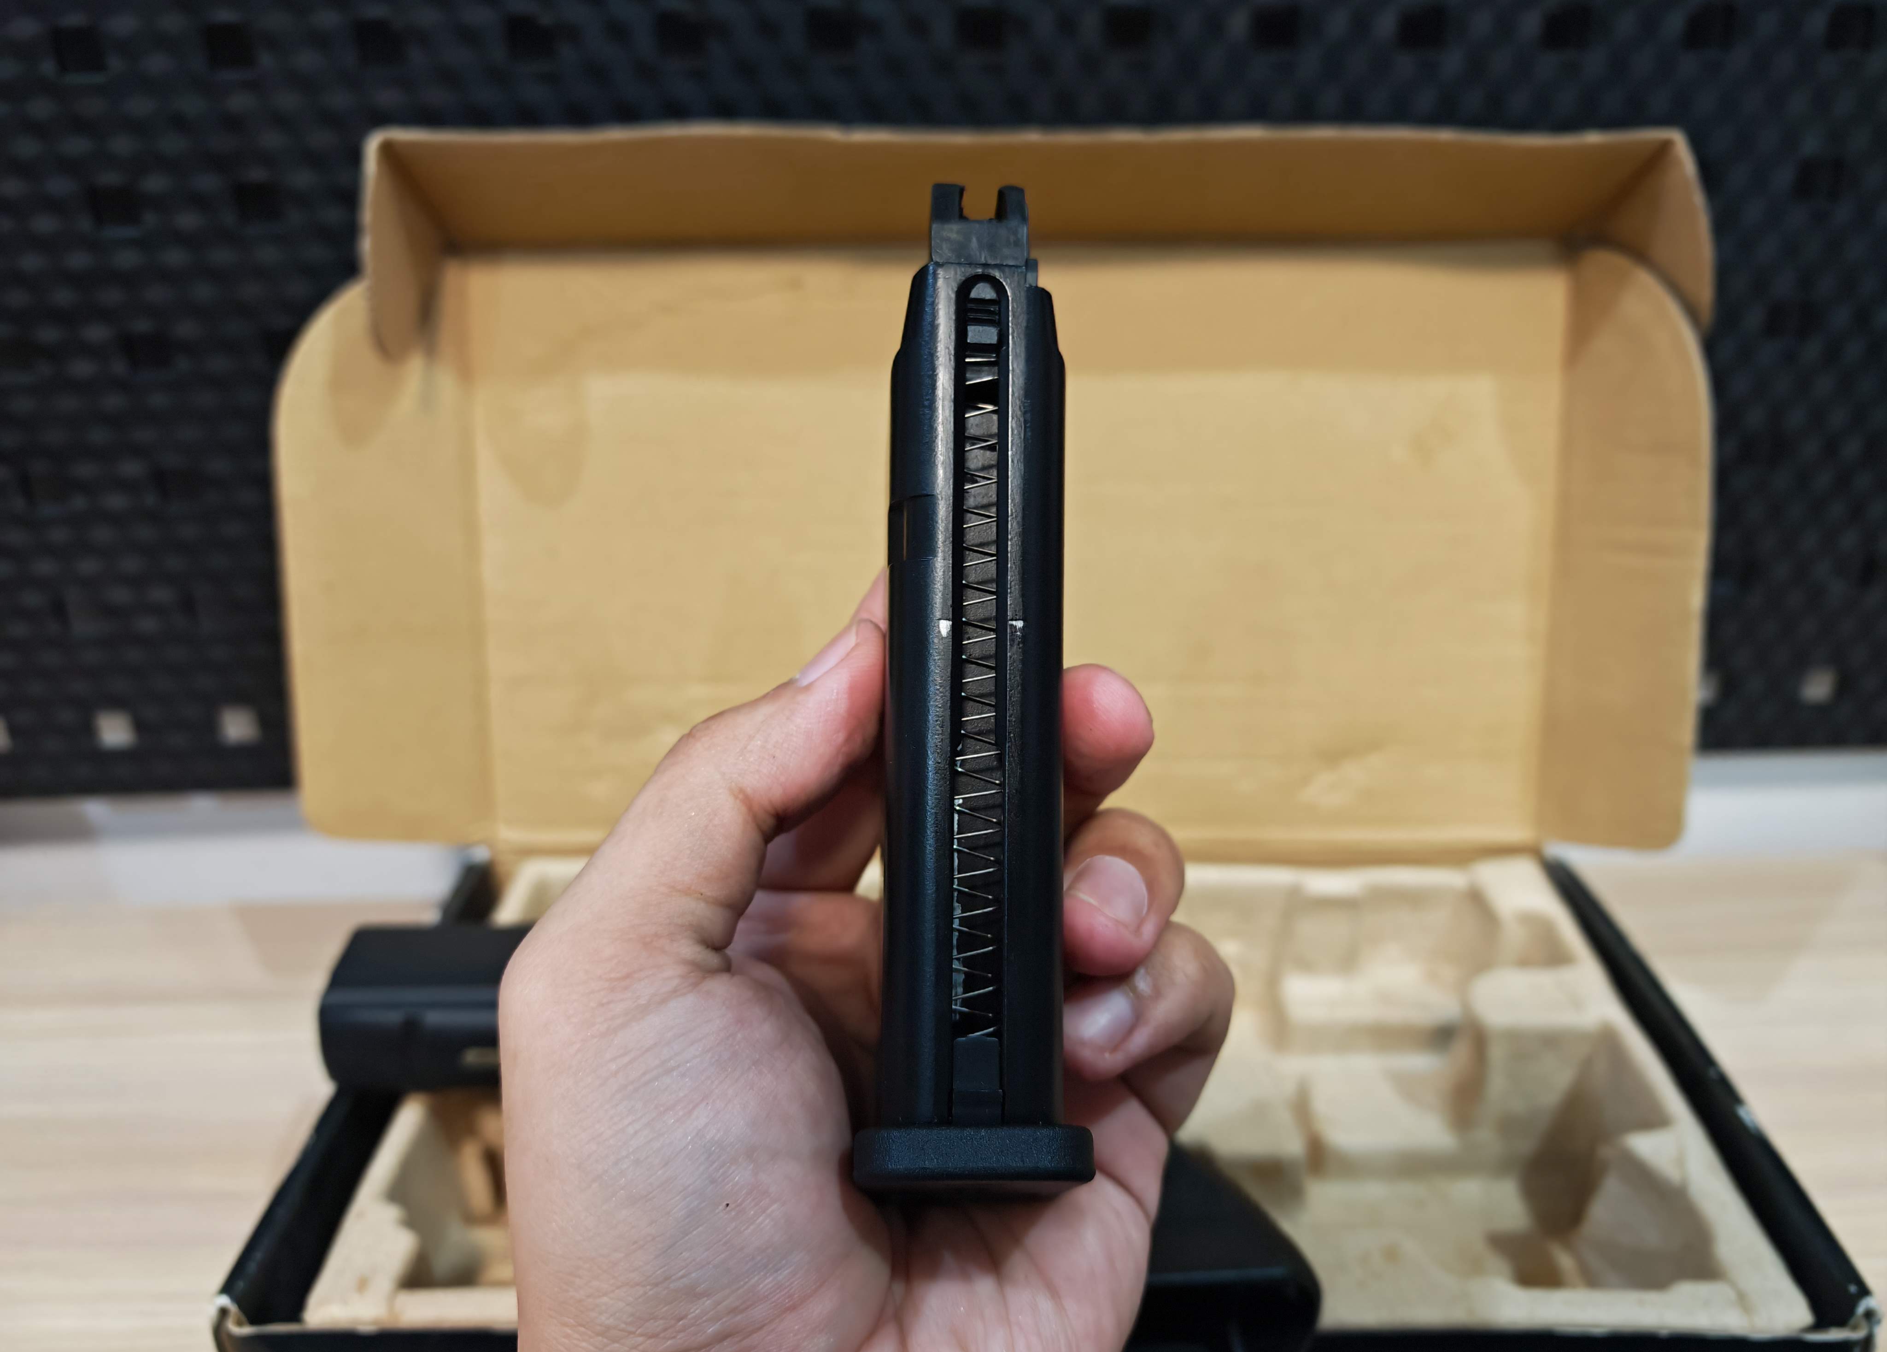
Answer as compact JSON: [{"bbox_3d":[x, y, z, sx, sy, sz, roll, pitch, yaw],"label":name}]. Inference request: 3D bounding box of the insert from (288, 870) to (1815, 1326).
[{"bbox_3d":[0.021,0.107,0.320,0.284,0.046,0.149,-1,28,2],"label":"insert"}]

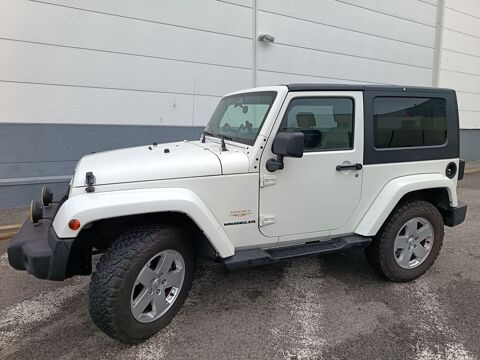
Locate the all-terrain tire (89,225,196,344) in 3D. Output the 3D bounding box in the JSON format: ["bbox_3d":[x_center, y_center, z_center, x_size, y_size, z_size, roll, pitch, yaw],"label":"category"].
[{"bbox_3d":[-0.644,0.708,2.341,0.260,0.785,0.785,8,14,32],"label":"all-terrain tire"}]

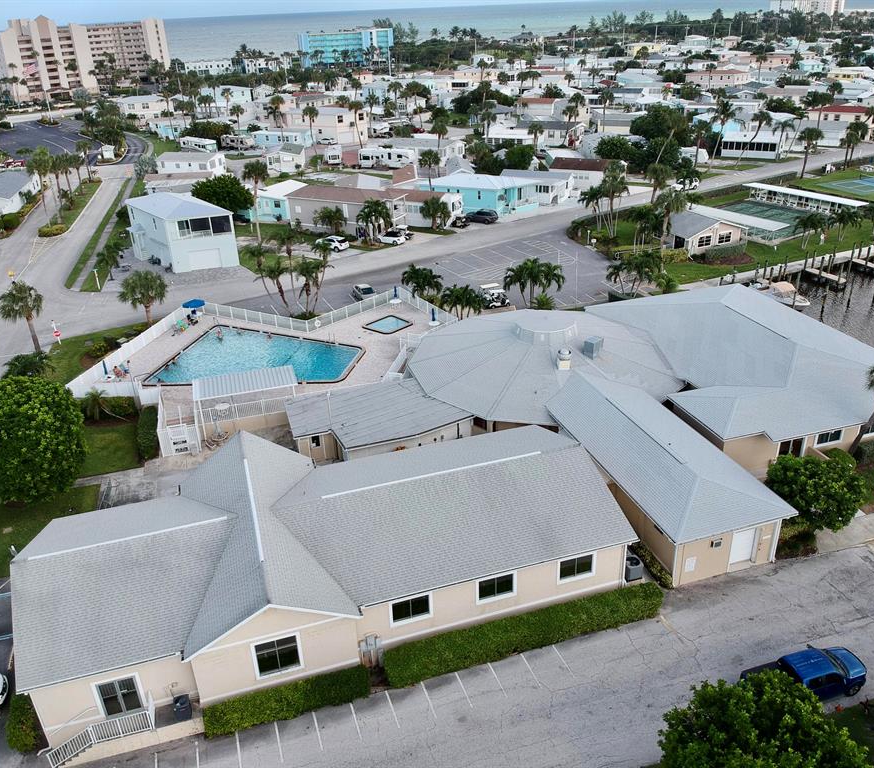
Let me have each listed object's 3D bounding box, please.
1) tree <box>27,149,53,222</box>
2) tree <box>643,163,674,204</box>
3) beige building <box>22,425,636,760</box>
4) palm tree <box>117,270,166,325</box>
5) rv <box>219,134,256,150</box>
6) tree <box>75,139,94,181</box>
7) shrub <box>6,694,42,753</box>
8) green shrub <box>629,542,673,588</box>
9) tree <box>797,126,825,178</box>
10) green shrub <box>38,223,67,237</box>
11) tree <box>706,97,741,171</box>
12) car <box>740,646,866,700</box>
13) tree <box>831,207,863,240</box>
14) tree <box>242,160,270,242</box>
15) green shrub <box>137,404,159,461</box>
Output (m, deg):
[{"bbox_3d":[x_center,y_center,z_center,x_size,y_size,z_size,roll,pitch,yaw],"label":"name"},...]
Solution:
[{"bbox_3d":[-58.070,-28.910,109.540,3.800,11.550,3.800,-16,30,-24],"label":"tree"},{"bbox_3d":[29.910,-25.940,100.600,3.770,7.980,3.770,6,28,15],"label":"tree"},{"bbox_3d":[-6.300,8.150,41.800,30.300,5.600,15.600,-10,28,-15],"label":"beige building"},{"bbox_3d":[-29.050,-8.440,73.900,4.890,5.830,4.890,-13,29,-20],"label":"palm tree"},{"bbox_3d":[-45.180,-54.790,167.300,7.600,3.450,2.500,5,28,14],"label":"rv"},{"bbox_3d":[-67.960,-43.103,142.614,3.140,7.610,3.140,-15,29,-21],"label":"tree"},{"bbox_3d":[-18.955,15.474,33.549,1.400,1.200,2.600,-10,28,-15],"label":"shrub"},{"bbox_3d":[11.770,9.840,40.900,0.750,0.680,3.600,-10,28,-14],"label":"green shrub"},{"bbox_3d":[61.335,-38.216,122.717,4.500,8.100,4.400,-2,27,0],"label":"tree"},{"bbox_3d":[-58.680,-23.295,111.850,4.600,1.150,3.200,-16,30,-24],"label":"green shrub"},{"bbox_3d":[49.768,-43.749,130.149,6.400,12.000,6.000,-2,27,0],"label":"tree"},{"bbox_3d":[16.198,12.839,32.254,5.350,1.800,1.900,-11,28,-15],"label":"car"},{"bbox_3d":[50.411,-19.648,91.187,3.460,4.000,3.460,12,31,26],"label":"tree"},{"bbox_3d":[-23.450,-24.218,99.035,3.700,11.000,3.700,-2,27,0],"label":"tree"},{"bbox_3d":[-21.404,3.568,55.248,1.350,1.400,5.597,-9,28,-13],"label":"green shrub"}]

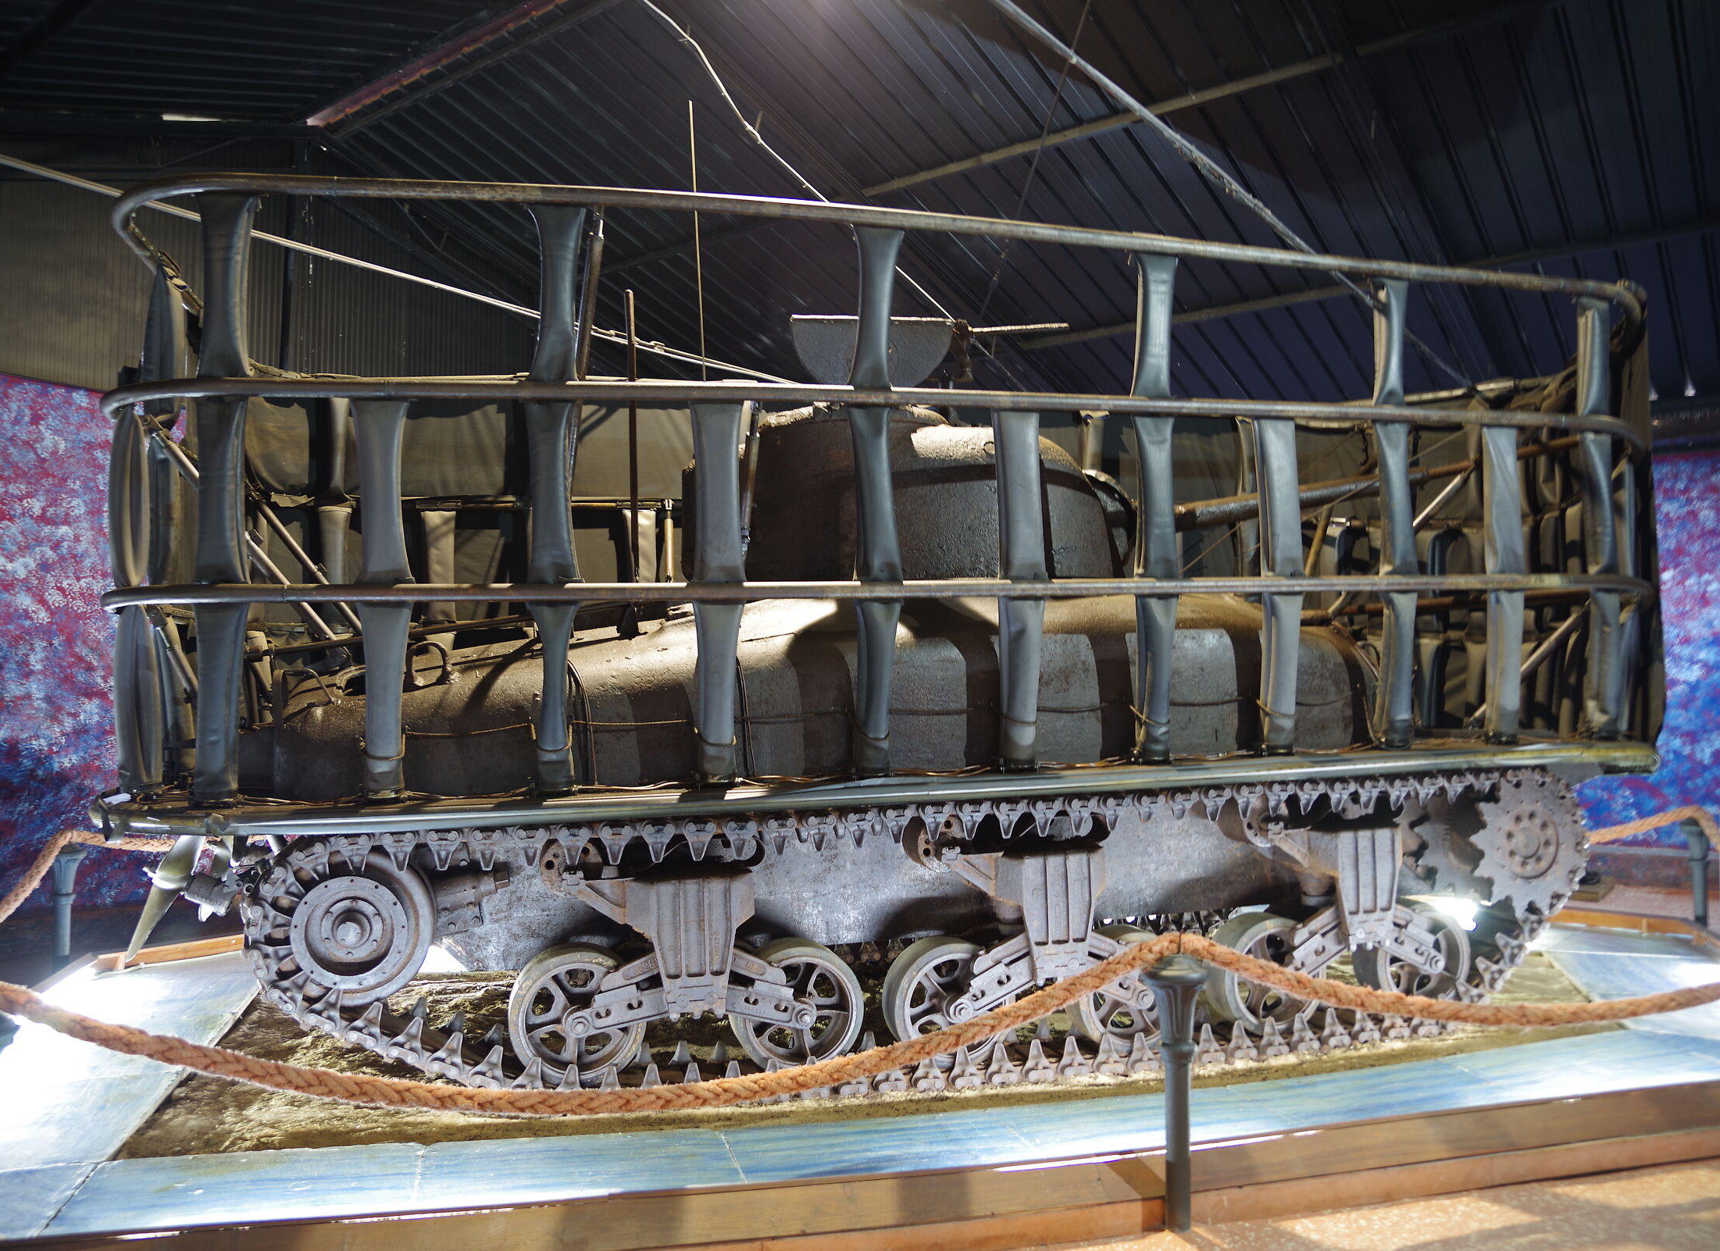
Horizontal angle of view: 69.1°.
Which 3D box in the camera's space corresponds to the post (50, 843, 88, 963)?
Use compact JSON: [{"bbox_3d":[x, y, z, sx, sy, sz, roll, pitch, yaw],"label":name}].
[{"bbox_3d":[-4.386,1.637,6.900,0.190,0.875,0.190,0,-3,-16],"label":"post"}]

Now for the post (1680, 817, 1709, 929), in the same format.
[{"bbox_3d":[5.505,1.686,8.200,0.190,0.875,0.190,0,-3,-16],"label":"post"}]

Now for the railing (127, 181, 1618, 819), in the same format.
[{"bbox_3d":[0.503,-0.386,6.262,7.150,2.230,2.780,-1,-3,-16],"label":"railing"}]

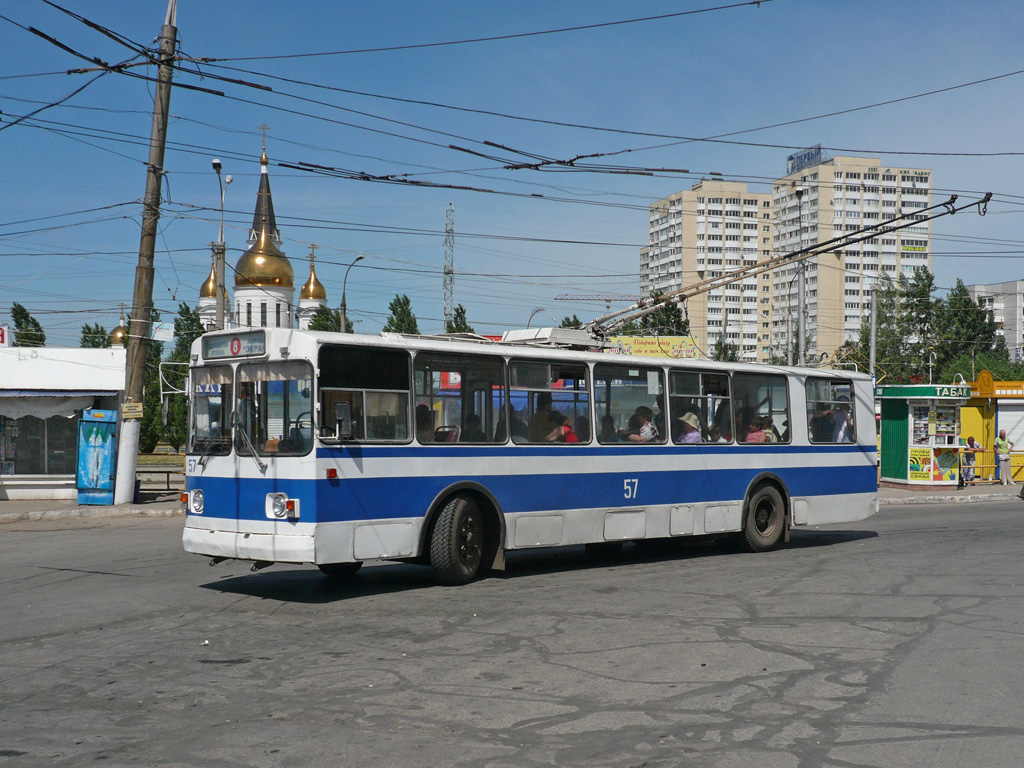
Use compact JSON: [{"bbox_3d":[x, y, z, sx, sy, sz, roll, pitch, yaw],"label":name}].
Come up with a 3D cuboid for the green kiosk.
[{"bbox_3d":[11.740,1.500,33.100,2.200,2.950,2.100,0,-1,-5],"label":"green kiosk"}]

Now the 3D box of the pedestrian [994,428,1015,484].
[{"bbox_3d":[14.800,2.210,34.600,0.580,1.660,0.400,1,-1,-13],"label":"pedestrian"}]

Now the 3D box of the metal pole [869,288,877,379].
[{"bbox_3d":[18.100,-0.500,58.000,0.280,8.500,0.280,0,-1,0],"label":"metal pole"}]

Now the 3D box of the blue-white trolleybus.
[{"bbox_3d":[1.230,0.890,16.250,2.500,3.100,11.800,-3,-4,45],"label":"blue-white trolleybus"}]

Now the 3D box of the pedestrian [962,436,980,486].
[{"bbox_3d":[13.650,2.310,34.300,0.520,1.470,0.500,1,-1,-9],"label":"pedestrian"}]

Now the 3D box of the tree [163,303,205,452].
[{"bbox_3d":[-16.500,-0.350,58.000,2.300,7.500,2.300,0,-1,0],"label":"tree"}]

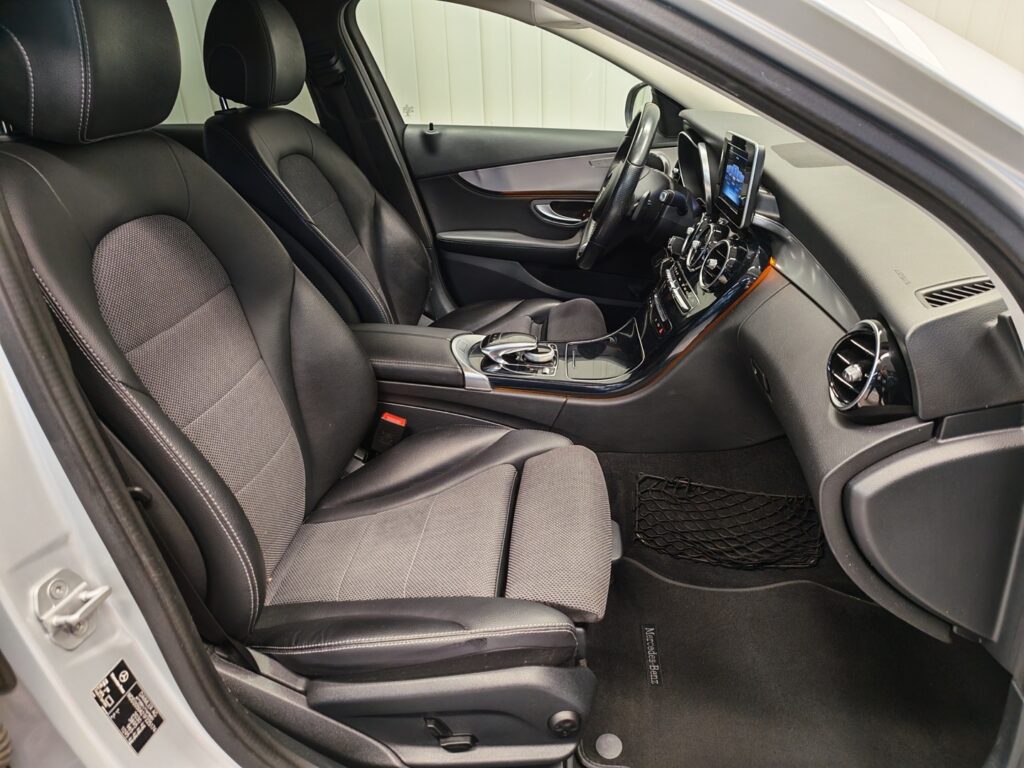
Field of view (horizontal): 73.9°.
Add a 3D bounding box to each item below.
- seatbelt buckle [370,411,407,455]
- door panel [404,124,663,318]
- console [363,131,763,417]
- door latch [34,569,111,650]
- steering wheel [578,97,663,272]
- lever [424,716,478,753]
[{"bbox_3d":[-0.214,0.086,1.179,0.048,0.074,0.029,20,25,-5],"label":"seatbelt buckle"},{"bbox_3d":[0.130,-0.423,1.834,0.820,0.540,0.130,0,25,5],"label":"door panel"},{"bbox_3d":[0.038,-0.199,1.194,0.730,0.440,0.290,0,25,5],"label":"console"},{"bbox_3d":[-0.341,0.174,0.528,0.032,0.066,0.044,0,25,5],"label":"door latch"},{"bbox_3d":[0.240,-0.420,1.482,0.090,0.370,0.374,22,25,-5],"label":"steering wheel"},{"bbox_3d":[-0.066,0.380,0.738,0.057,0.046,0.023,0,25,5],"label":"lever"}]

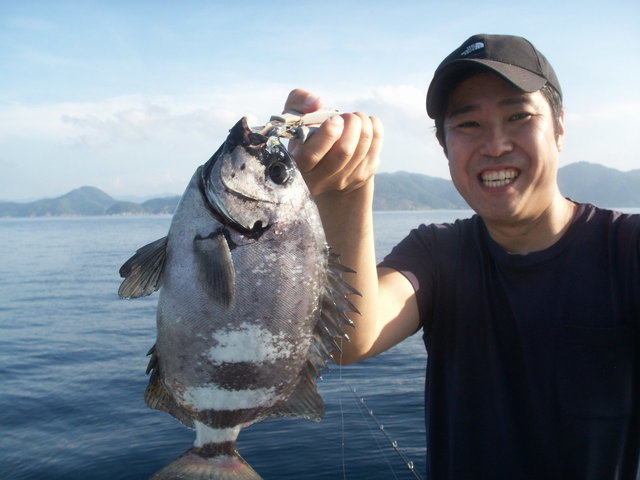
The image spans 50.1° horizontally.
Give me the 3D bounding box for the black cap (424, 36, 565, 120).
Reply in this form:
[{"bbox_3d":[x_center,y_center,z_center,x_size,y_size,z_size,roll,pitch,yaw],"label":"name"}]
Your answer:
[{"bbox_3d":[0.229,-0.219,0.920,0.170,0.130,0.262,-9,-6,32],"label":"black cap"}]

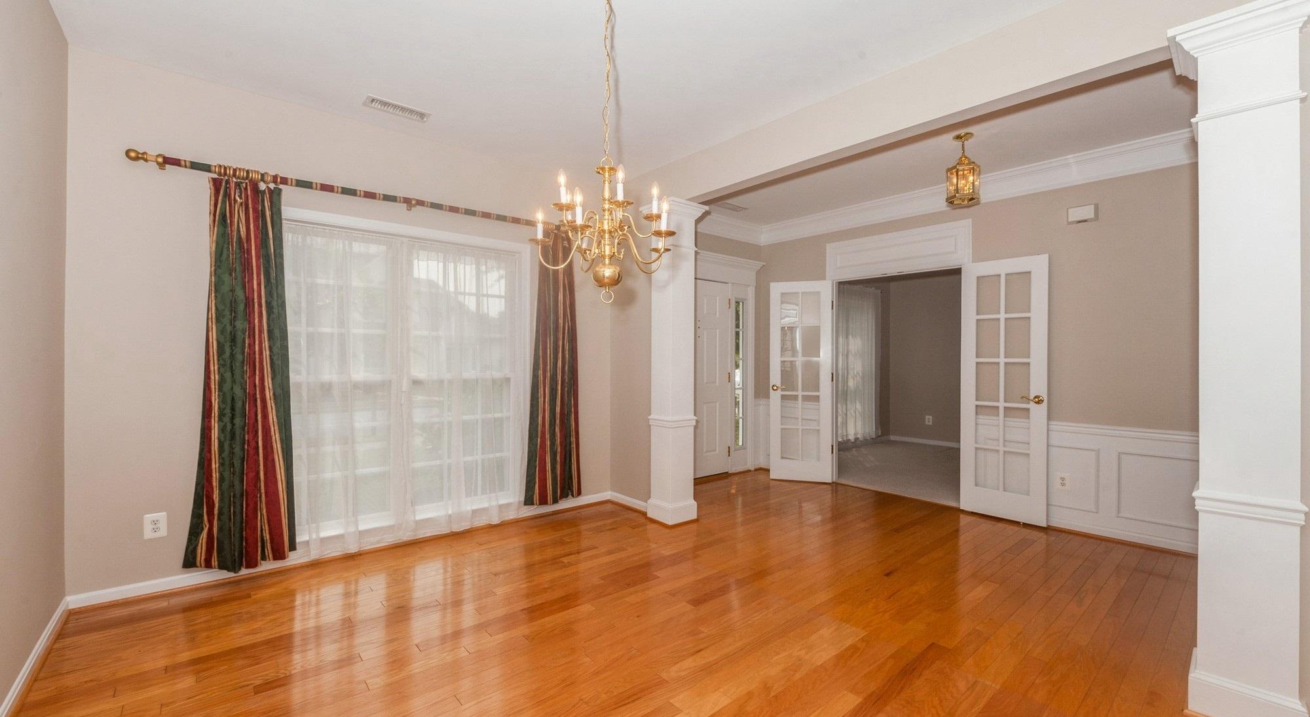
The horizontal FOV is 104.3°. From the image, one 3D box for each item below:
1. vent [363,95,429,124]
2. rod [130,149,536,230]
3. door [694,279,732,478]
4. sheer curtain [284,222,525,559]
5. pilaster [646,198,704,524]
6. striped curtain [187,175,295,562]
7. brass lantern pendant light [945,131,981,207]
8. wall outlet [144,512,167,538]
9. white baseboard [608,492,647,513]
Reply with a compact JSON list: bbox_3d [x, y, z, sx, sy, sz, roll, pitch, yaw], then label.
[{"bbox_3d":[-1.574,-1.517,3.119,0.352,0.020,0.163,0,0,-38],"label":"vent"},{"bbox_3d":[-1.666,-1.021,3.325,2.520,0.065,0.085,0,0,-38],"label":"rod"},{"bbox_3d":[0.439,0.205,5.230,0.910,2.030,0.050,0,0,-39],"label":"door"},{"bbox_3d":[-1.655,0.191,3.471,1.660,2.060,0.100,0,0,-38],"label":"sheer curtain"},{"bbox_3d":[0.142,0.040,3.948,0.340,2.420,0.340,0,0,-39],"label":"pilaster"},{"bbox_3d":[-2.294,0.107,2.833,0.490,2.140,0.140,0,0,-38],"label":"striped curtain"},{"bbox_3d":[2.036,-1.251,3.360,0.205,0.440,0.190,0,0,23],"label":"brass lantern pendant light"},{"bbox_3d":[-2.636,0.881,2.688,0.084,0.124,0.010,0,0,-38],"label":"wall outlet"},{"bbox_3d":[-0.237,1.197,4.240,0.020,0.095,0.520,0,0,-39],"label":"white baseboard"}]

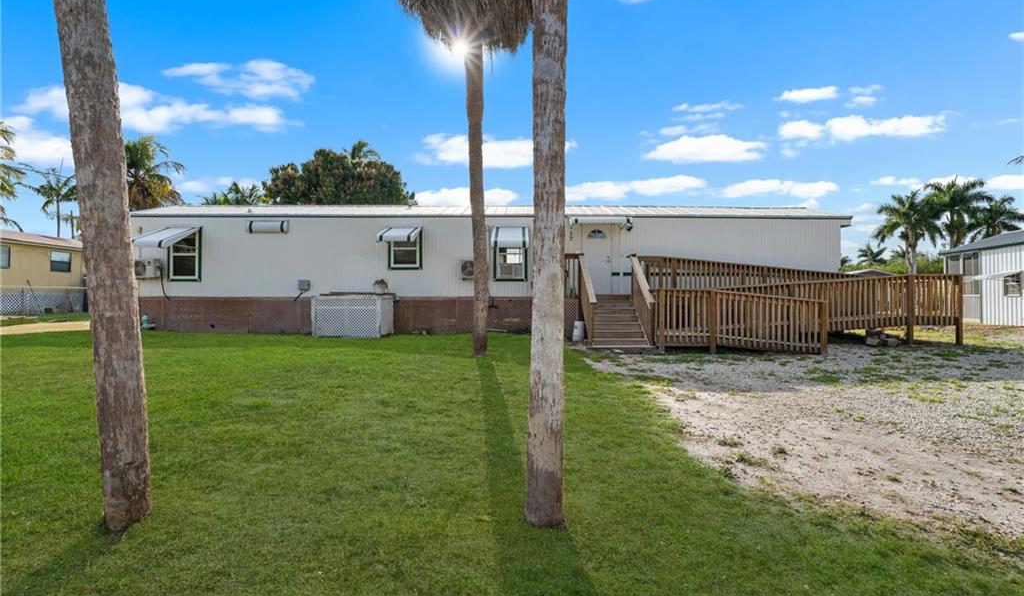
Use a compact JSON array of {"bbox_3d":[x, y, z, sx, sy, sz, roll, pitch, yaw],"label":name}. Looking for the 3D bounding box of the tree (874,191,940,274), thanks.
[{"bbox_3d":[26.100,-2.900,30.000,4.500,8.200,4.500,0,0,0],"label":"tree"}]

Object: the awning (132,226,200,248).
[{"bbox_3d":[-9.670,-1.710,12.720,1.110,0.760,1.220,0,0,0],"label":"awning"}]

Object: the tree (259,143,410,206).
[{"bbox_3d":[-9.500,-3.500,25.000,8.600,9.400,8.400,0,0,0],"label":"tree"}]

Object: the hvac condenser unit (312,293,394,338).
[{"bbox_3d":[-4.390,0.480,12.700,1.830,1.160,1.280,0,0,0],"label":"hvac condenser unit"}]

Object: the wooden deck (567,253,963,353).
[{"bbox_3d":[5.980,0.030,11.500,9.700,2.350,3.650,0,0,0],"label":"wooden deck"}]

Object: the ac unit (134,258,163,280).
[{"bbox_3d":[-10.550,-0.820,13.070,0.800,0.550,0.320,0,0,0],"label":"ac unit"}]

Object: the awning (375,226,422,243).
[{"bbox_3d":[-3.150,-1.800,12.880,1.080,0.570,0.930,0,0,0],"label":"awning"}]

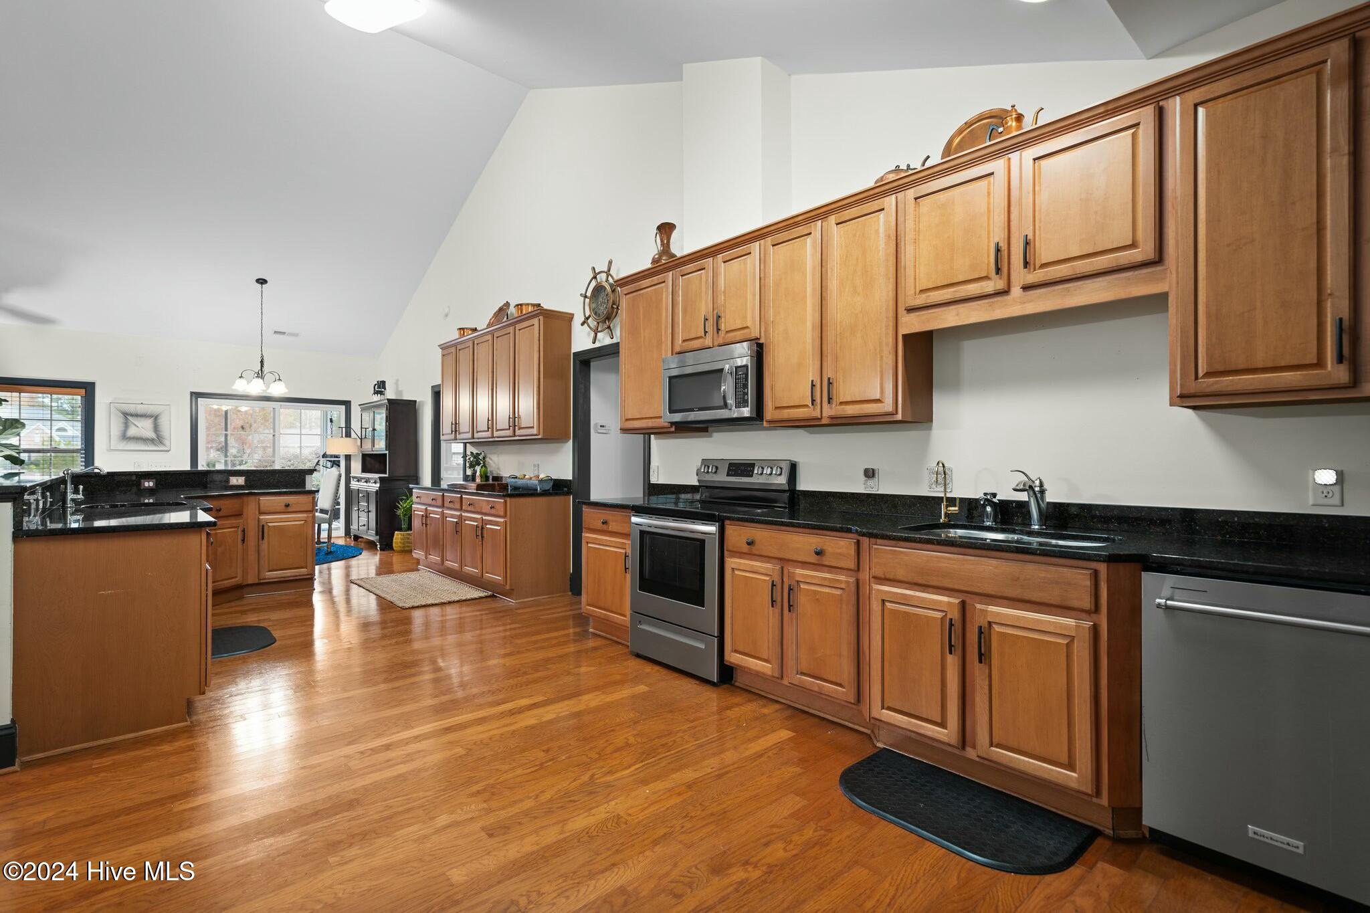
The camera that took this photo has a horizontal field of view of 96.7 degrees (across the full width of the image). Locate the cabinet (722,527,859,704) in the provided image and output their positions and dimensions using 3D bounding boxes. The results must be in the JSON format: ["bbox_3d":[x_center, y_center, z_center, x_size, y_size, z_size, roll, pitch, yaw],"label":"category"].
[{"bbox_3d":[0.706,0.724,3.104,0.615,0.775,0.825,0,0,-43],"label":"cabinet"}]

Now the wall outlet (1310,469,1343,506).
[{"bbox_3d":[2.122,0.105,2.014,0.014,0.118,0.074,0,0,-43],"label":"wall outlet"}]

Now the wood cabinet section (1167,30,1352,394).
[{"bbox_3d":[1.916,-0.701,2.021,0.327,1.050,0.430,0,0,-42],"label":"wood cabinet section"}]

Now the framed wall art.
[{"bbox_3d":[-7.149,-0.374,8.011,0.591,0.620,0.030,0,0,-43],"label":"framed wall art"}]

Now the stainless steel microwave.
[{"bbox_3d":[0.257,-0.425,3.762,0.396,0.417,0.775,0,0,-43],"label":"stainless steel microwave"}]

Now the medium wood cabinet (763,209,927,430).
[{"bbox_3d":[0.829,-0.700,3.212,0.330,1.050,0.840,1,-1,-42],"label":"medium wood cabinet"}]

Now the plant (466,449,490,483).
[{"bbox_3d":[-2.138,0.117,6.236,0.240,0.380,0.250,1,-1,-42],"label":"plant"}]

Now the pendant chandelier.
[{"bbox_3d":[-5.351,-1.508,7.694,0.700,1.430,0.700,1,-1,-42],"label":"pendant chandelier"}]

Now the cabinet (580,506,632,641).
[{"bbox_3d":[-0.296,0.773,4.196,0.615,0.875,0.612,0,0,-43],"label":"cabinet"}]

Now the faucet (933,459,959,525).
[{"bbox_3d":[1.190,0.161,2.771,0.115,0.285,0.085,1,-1,-42],"label":"faucet"}]

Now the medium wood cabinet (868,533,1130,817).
[{"bbox_3d":[1.292,0.776,2.417,0.690,0.879,0.935,1,-1,-42],"label":"medium wood cabinet"}]

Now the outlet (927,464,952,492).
[{"bbox_3d":[1.246,0.111,2.985,0.012,0.123,0.121,1,-1,-42],"label":"outlet"}]

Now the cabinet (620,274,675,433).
[{"bbox_3d":[-0.161,-0.693,4.264,0.333,1.054,0.590,0,0,-43],"label":"cabinet"}]

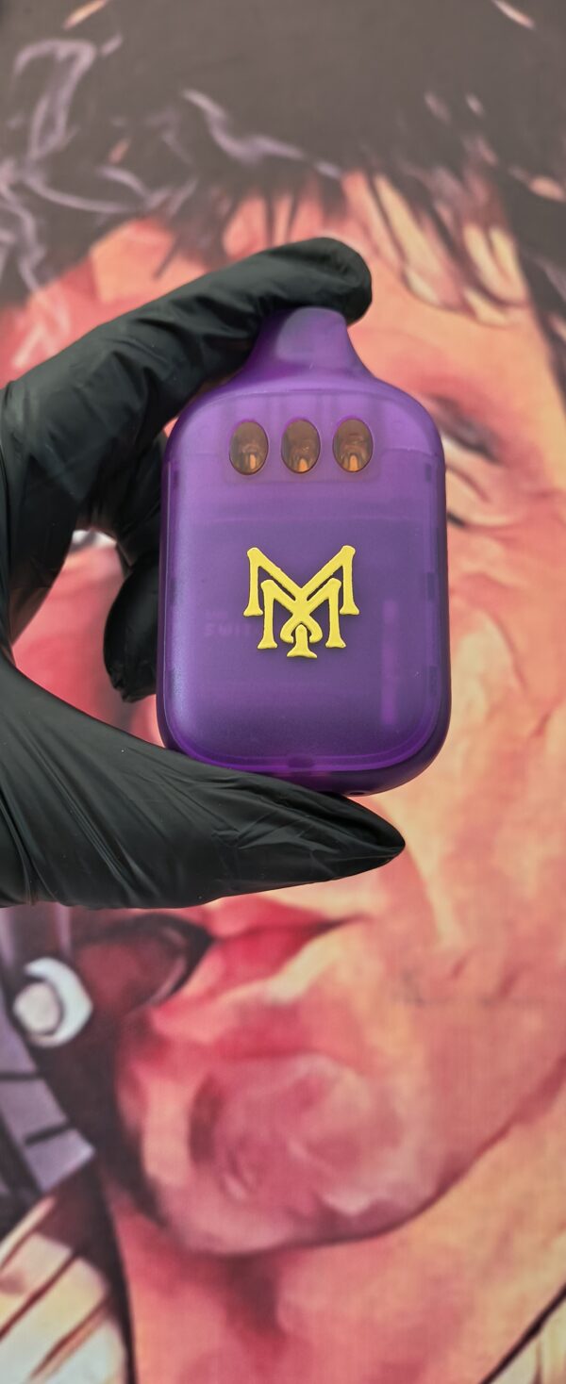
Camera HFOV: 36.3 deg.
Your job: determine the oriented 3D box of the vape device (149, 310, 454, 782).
[{"bbox_3d":[0.004,-0.026,0.153,0.050,0.088,0.021,0,-10,5],"label":"vape device"}]

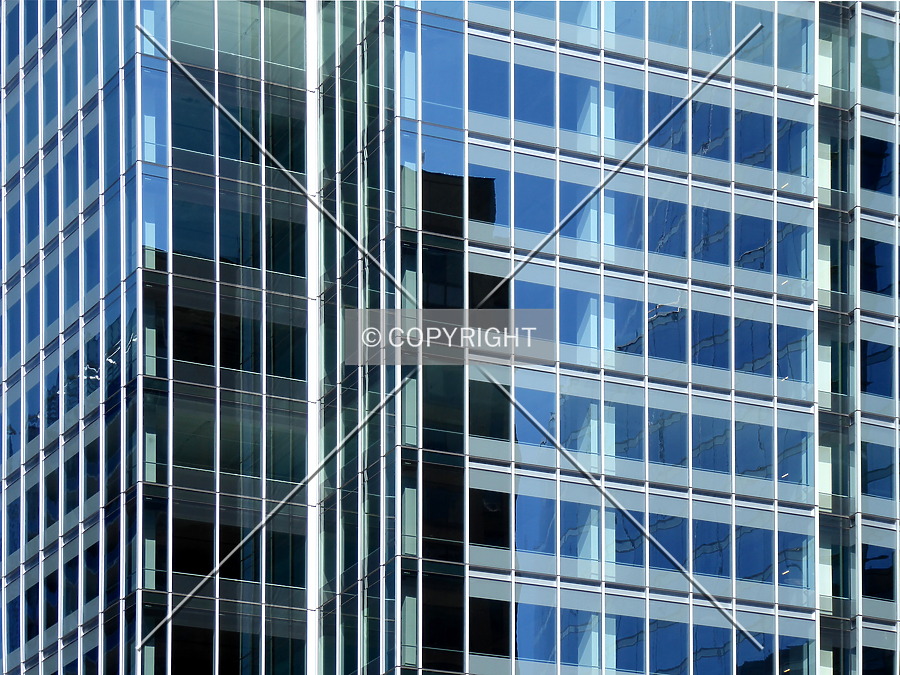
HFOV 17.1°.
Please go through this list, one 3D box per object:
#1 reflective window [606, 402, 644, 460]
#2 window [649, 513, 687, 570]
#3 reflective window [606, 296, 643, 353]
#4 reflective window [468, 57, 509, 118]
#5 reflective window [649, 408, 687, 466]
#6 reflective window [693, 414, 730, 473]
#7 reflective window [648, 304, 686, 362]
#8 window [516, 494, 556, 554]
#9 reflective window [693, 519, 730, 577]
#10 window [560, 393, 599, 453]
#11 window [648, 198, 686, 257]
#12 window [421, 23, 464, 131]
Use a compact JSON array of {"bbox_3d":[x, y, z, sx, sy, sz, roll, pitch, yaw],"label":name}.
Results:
[{"bbox_3d":[6.280,3.360,107.020,1.590,2.020,0.100,0,0,-28],"label":"reflective window"},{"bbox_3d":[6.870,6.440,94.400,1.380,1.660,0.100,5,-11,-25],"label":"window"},{"bbox_3d":[6.059,-0.414,104.358,1.592,1.814,0.100,4,-10,-25],"label":"reflective window"},{"bbox_3d":[1.336,-8.644,103.458,1.623,1.907,0.100,4,-10,-25],"label":"reflective window"},{"bbox_3d":[7.601,3.497,104.447,1.605,1.821,0.100,4,-10,-25],"label":"reflective window"},{"bbox_3d":[9.201,3.732,105.180,1.628,1.834,0.100,4,-10,-25],"label":"reflective window"},{"bbox_3d":[7.647,-0.136,105.077,1.615,1.826,0.100,4,-10,-25],"label":"reflective window"},{"bbox_3d":[2.877,6.363,101.690,1.607,1.854,0.100,4,-10,-25],"label":"window"},{"bbox_3d":[8.310,6.680,95.060,1.400,1.670,0.100,5,-11,-25],"label":"reflective window"},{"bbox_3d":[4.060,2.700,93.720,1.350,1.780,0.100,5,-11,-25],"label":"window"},{"bbox_3d":[7.840,-3.970,107.820,1.610,2.040,0.100,0,0,-28],"label":"window"},{"bbox_3d":[-0.290,-9.050,103.670,1.640,3.470,0.100,0,0,-28],"label":"window"}]

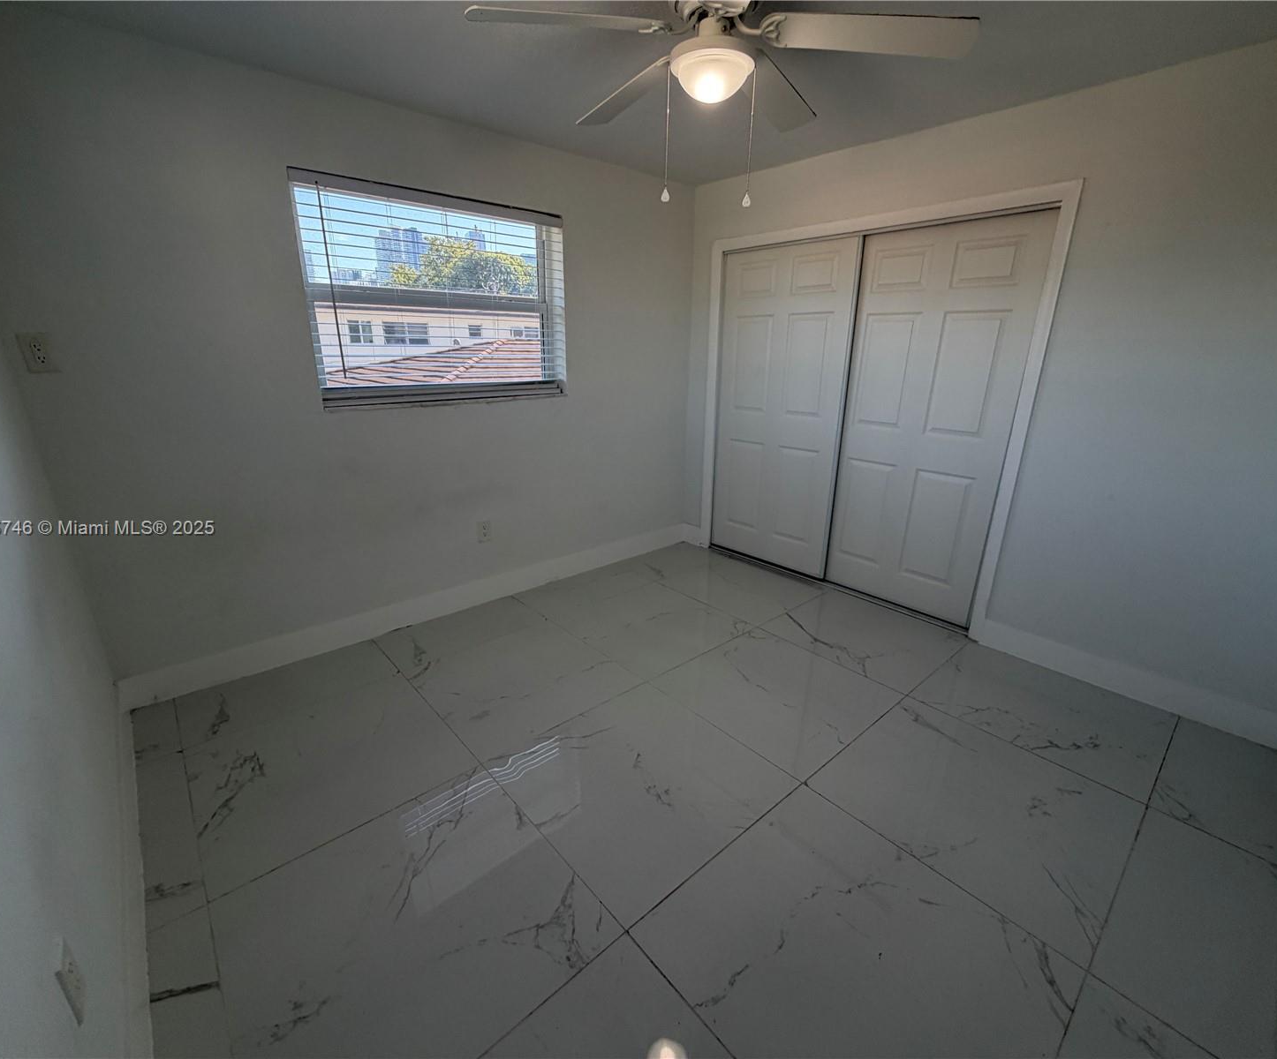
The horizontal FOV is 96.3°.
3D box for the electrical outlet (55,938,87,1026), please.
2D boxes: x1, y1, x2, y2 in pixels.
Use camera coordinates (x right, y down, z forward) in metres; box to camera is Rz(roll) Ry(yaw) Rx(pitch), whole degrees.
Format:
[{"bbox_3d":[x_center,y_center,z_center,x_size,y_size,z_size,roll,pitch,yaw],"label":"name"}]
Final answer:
[{"bbox_3d":[-0.933,0.744,0.939,0.009,0.126,0.077,-15,24,-39],"label":"electrical outlet"}]

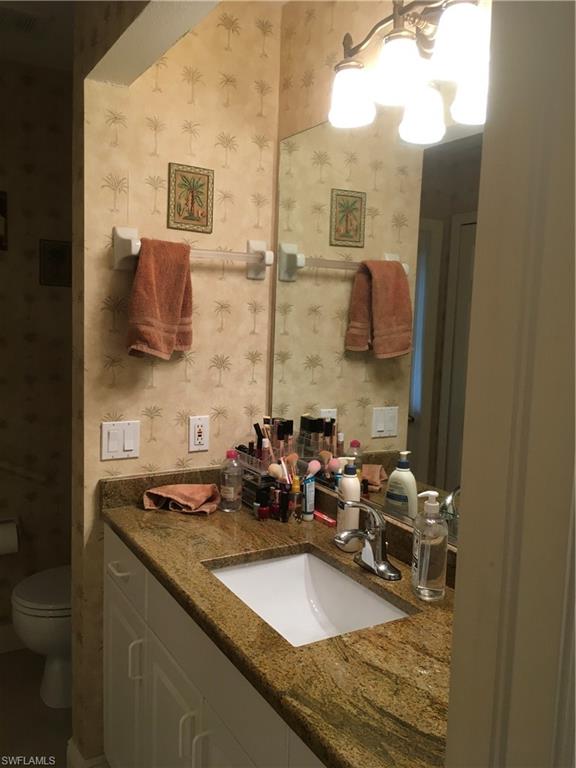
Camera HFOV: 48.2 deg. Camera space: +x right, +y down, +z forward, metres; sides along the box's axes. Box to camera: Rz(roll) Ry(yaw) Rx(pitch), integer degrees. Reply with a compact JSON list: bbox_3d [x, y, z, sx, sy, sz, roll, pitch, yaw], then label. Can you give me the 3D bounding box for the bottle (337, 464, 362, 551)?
[{"bbox_3d":[0.160,0.311,1.674,0.059,0.238,0.092,2,6,-4],"label":"bottle"}]

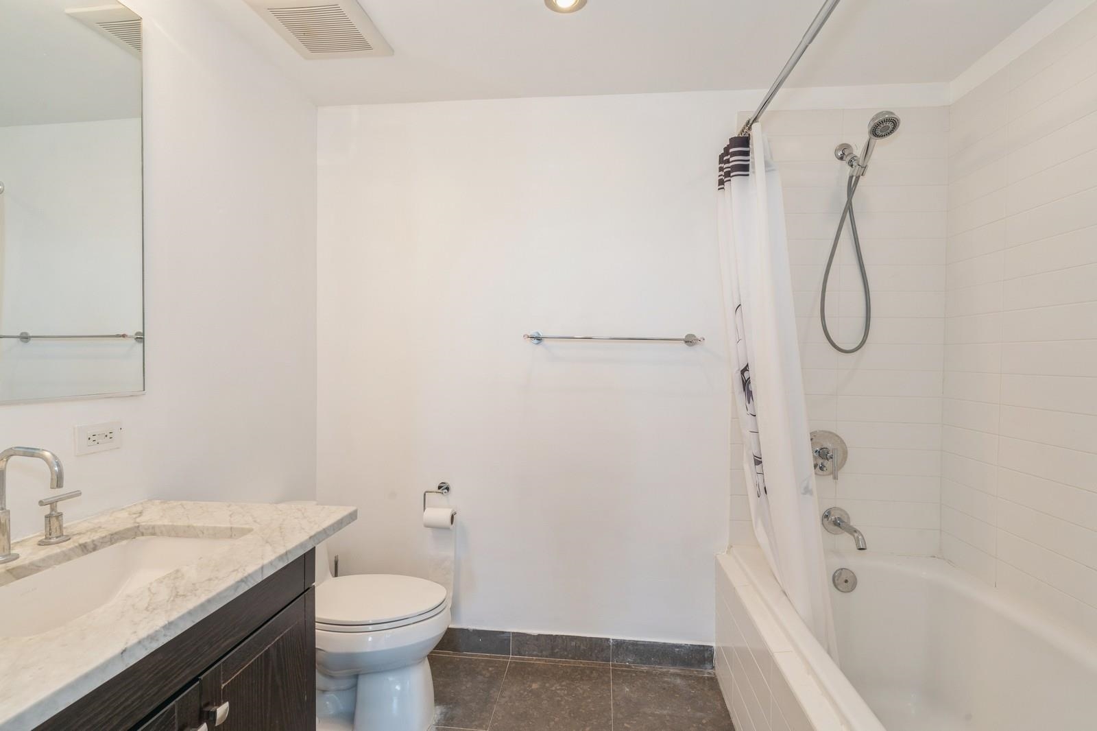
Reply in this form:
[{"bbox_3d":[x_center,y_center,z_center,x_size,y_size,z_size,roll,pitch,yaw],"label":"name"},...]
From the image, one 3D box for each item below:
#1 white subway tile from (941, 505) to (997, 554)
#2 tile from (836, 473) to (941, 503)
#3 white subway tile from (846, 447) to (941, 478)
[{"bbox_3d":[1.464,0.569,1.809,0.010,0.095,0.277,1,1,6],"label":"white subway tile"},{"bbox_3d":[1.319,0.477,2.016,0.382,0.100,0.010,1,1,6],"label":"tile"},{"bbox_3d":[1.320,0.375,2.014,0.382,0.100,0.010,1,1,6],"label":"white subway tile"}]

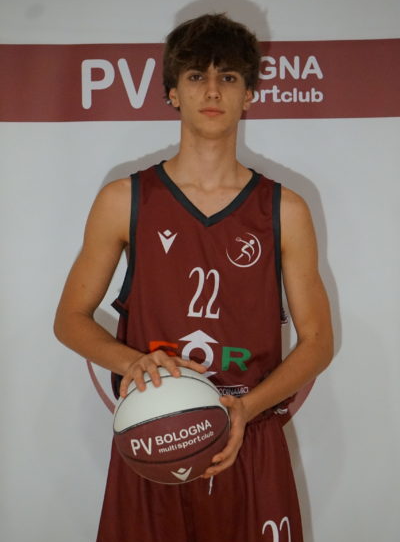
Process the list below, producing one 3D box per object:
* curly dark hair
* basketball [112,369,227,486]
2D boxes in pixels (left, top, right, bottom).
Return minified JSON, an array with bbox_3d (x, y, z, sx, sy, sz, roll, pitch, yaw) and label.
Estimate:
[{"bbox_3d":[0.025,-0.460,2.970,0.212,0.200,0.240,-1,0,-2],"label":"curly dark hair"},{"bbox_3d":[-0.057,0.316,2.790,0.240,0.240,0.240,-1,0,0],"label":"basketball"}]

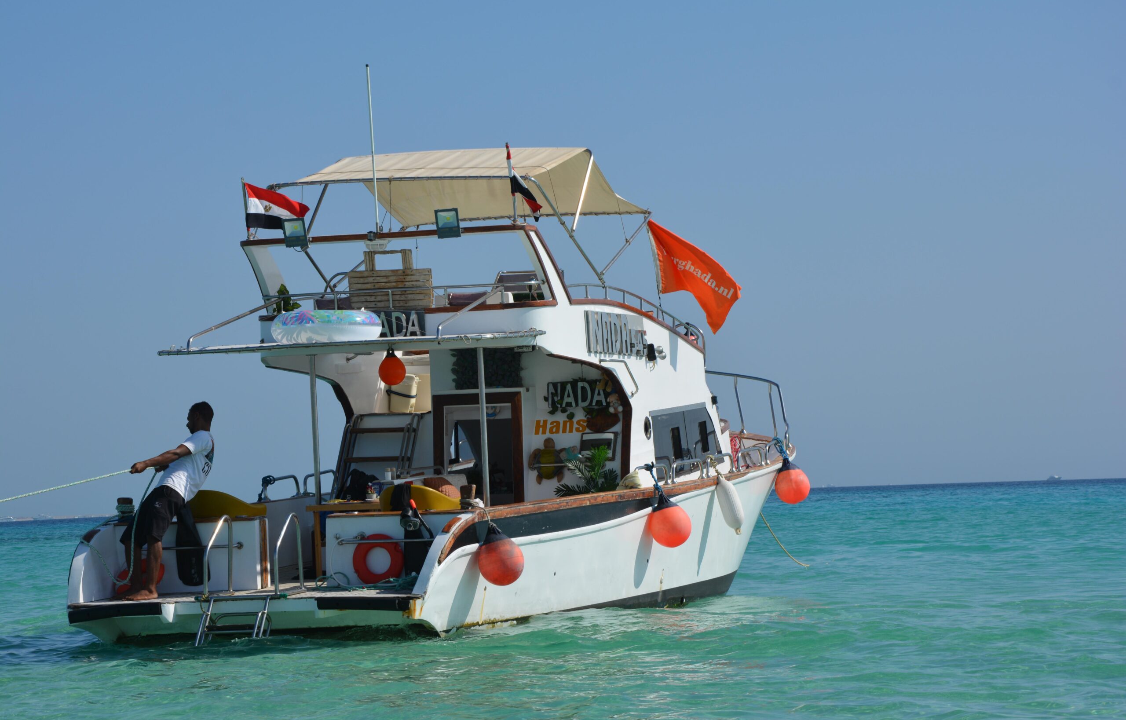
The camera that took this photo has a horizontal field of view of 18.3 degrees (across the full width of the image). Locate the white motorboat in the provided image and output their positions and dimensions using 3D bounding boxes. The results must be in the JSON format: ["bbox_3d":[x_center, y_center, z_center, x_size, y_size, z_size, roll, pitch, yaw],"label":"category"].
[{"bbox_3d":[-0.077,0.389,31.959,3.550,4.350,10.500,-3,-3,28],"label":"white motorboat"}]

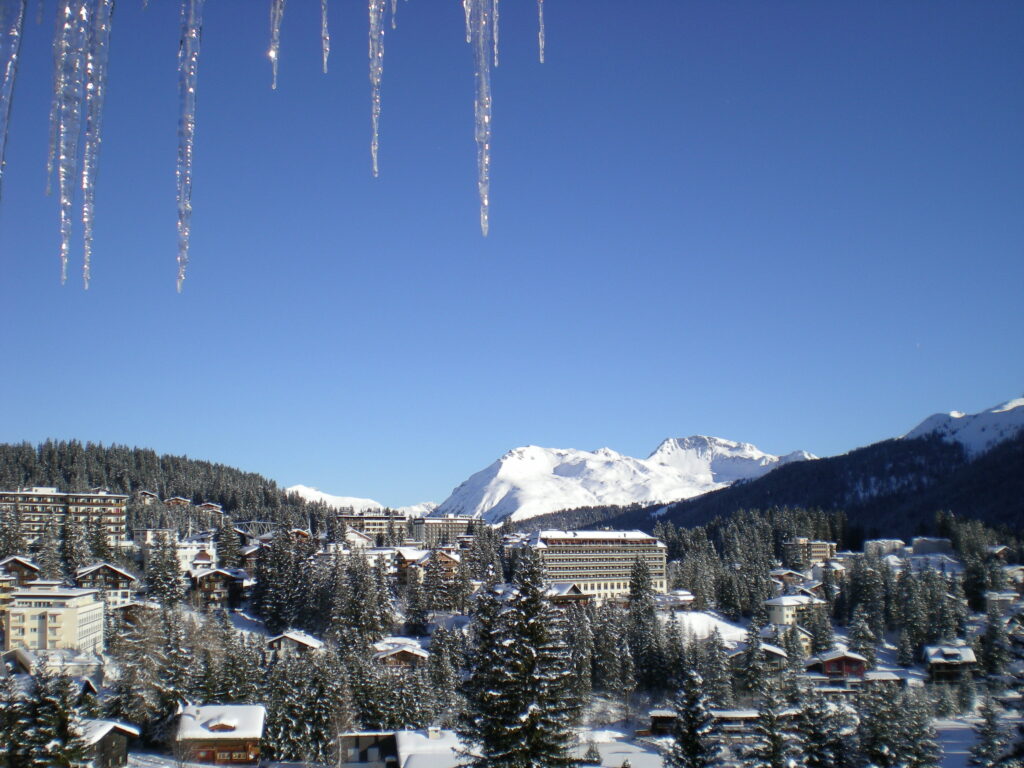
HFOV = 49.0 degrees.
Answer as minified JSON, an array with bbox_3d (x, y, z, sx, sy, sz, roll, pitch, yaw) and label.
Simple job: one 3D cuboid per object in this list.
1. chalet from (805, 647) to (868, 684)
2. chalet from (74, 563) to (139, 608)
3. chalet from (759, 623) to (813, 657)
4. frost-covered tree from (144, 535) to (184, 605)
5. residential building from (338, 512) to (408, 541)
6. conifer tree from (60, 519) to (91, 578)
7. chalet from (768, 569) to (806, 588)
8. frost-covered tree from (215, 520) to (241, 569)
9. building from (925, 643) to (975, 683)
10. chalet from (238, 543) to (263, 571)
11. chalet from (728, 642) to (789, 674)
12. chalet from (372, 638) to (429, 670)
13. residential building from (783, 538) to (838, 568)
[{"bbox_3d":[83.480,72.210,290.000,13.660,8.770,13.660,-2,-9,8],"label":"chalet"},{"bbox_3d":[-115.490,57.090,320.000,15.680,12.400,13.630,3,-9,-24],"label":"chalet"},{"bbox_3d":[86.860,80.870,356.000,11.250,10.460,10.710,4,-10,-27],"label":"chalet"},{"bbox_3d":[-97.380,52.210,315.000,10.640,19.910,10.640,-1,-9,0],"label":"frost-covered tree"},{"bbox_3d":[-69.090,72.020,560.000,34.000,15.500,15.000,1,-8,-12],"label":"residential building"},{"bbox_3d":[-131.250,49.430,338.000,8.560,17.850,8.560,-1,-9,0],"label":"conifer tree"},{"bbox_3d":[115.100,82.070,470.000,12.000,9.500,12.000,1,-8,-14],"label":"chalet"},{"bbox_3d":[-86.050,49.730,340.000,7.600,16.800,7.600,-1,-8,0],"label":"frost-covered tree"},{"bbox_3d":[114.140,73.000,293.000,11.500,9.500,9.500,-2,-8,7],"label":"building"},{"bbox_3d":[-87.700,59.690,385.000,10.500,9.500,10.000,4,-9,-27],"label":"chalet"},{"bbox_3d":[62.320,71.120,285.000,13.200,10.300,11.000,-1,-8,0],"label":"chalet"},{"bbox_3d":[-27.110,67.260,275.000,13.000,9.300,12.000,0,-8,-2],"label":"chalet"},{"bbox_3d":[170.590,97.110,645.000,23.990,16.770,16.540,2,-9,-20],"label":"residential building"}]

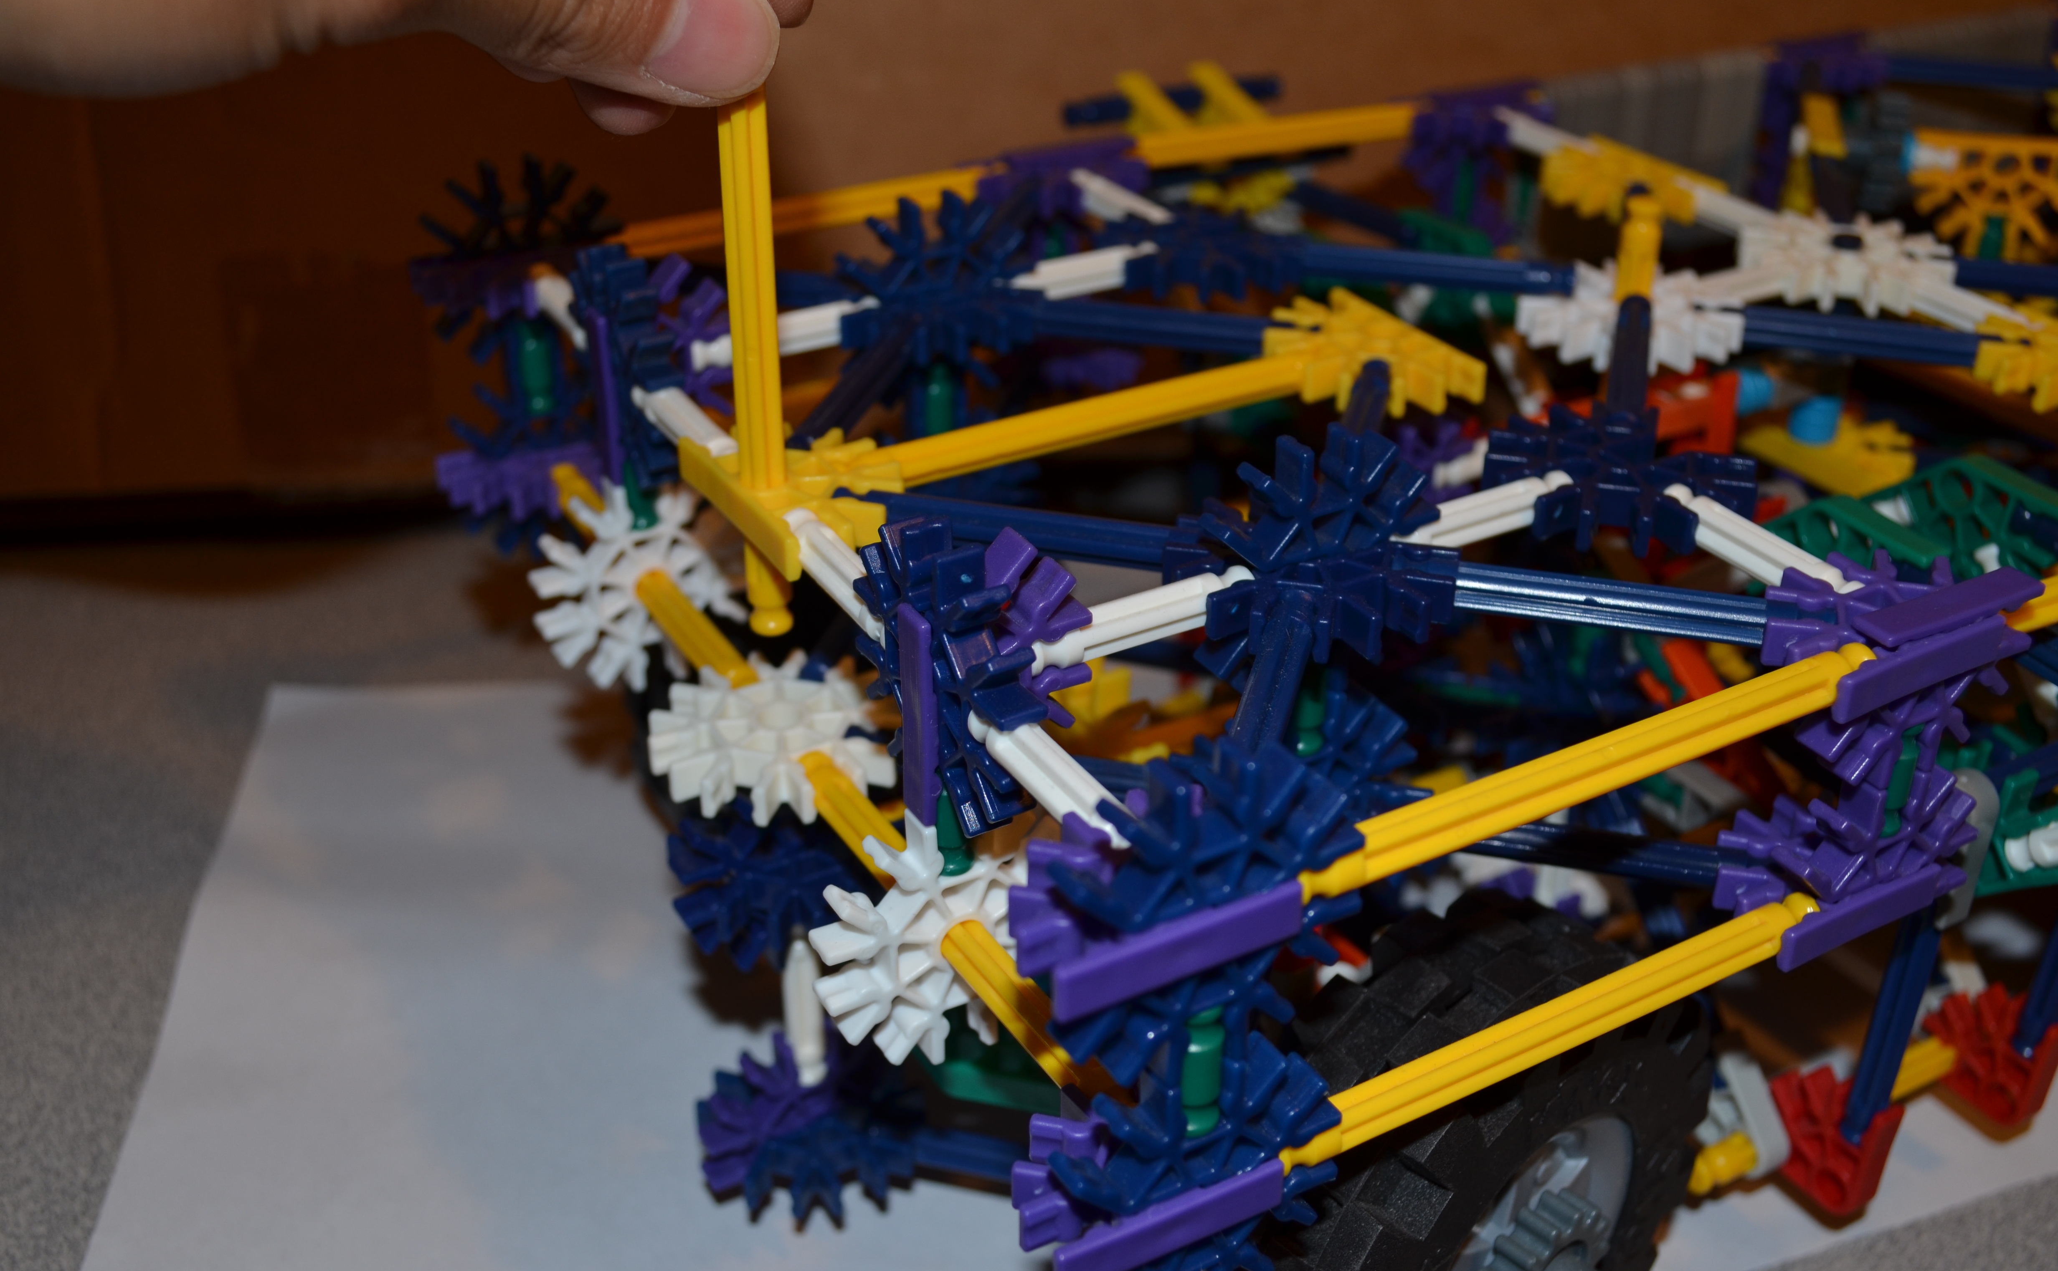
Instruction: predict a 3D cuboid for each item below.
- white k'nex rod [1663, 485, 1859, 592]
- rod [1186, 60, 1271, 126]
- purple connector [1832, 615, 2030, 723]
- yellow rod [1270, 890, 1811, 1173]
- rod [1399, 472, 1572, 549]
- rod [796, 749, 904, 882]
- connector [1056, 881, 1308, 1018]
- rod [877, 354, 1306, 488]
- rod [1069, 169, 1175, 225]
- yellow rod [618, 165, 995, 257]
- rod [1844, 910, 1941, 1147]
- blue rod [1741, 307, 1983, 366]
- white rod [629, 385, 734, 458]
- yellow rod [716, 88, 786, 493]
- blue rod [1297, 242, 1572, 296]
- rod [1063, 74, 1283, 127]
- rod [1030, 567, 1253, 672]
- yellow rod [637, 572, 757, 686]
[{"bbox_3d":[0.095,-0.011,0.289,0.006,0.006,0.033,-17,36,-27],"label":"white k'nex rod"},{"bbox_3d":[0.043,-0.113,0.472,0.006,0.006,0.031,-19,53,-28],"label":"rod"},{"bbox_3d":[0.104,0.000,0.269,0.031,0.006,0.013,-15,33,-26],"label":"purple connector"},{"bbox_3d":[0.063,0.046,0.265,0.086,0.006,0.006,-17,34,-25],"label":"yellow rod"},{"bbox_3d":[0.060,-0.016,0.295,0.032,0.006,0.006,-16,33,-26],"label":"rod"},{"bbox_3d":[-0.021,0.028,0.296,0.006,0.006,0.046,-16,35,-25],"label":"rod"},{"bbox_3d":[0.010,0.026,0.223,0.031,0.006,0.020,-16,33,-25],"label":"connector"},{"bbox_3d":[0.010,-0.031,0.324,0.085,0.006,0.006,-15,33,-25],"label":"rod"},{"bbox_3d":[0.017,-0.079,0.410,0.006,0.006,0.033,-18,35,-28],"label":"rod"},{"bbox_3d":[-0.043,-0.078,0.405,0.084,0.006,0.006,-16,34,-25],"label":"yellow rod"},{"bbox_3d":[0.124,0.054,0.322,0.006,0.051,0.006,-17,36,-24],"label":"rod"},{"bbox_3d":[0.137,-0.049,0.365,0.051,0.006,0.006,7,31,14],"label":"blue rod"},{"bbox_3d":[-0.050,-0.031,0.322,0.006,0.006,0.032,-19,33,-28],"label":"white rod"},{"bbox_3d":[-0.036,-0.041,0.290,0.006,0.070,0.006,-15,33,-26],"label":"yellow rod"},{"bbox_3d":[0.066,-0.062,0.380,0.053,0.006,0.006,10,31,12],"label":"blue rod"},{"bbox_3d":[0.030,-0.113,0.471,0.054,0.006,0.006,-15,33,-26],"label":"rod"},{"bbox_3d":[0.014,-0.002,0.273,0.032,0.006,0.006,-18,34,-25],"label":"rod"},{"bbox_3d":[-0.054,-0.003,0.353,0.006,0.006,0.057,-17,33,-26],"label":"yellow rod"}]

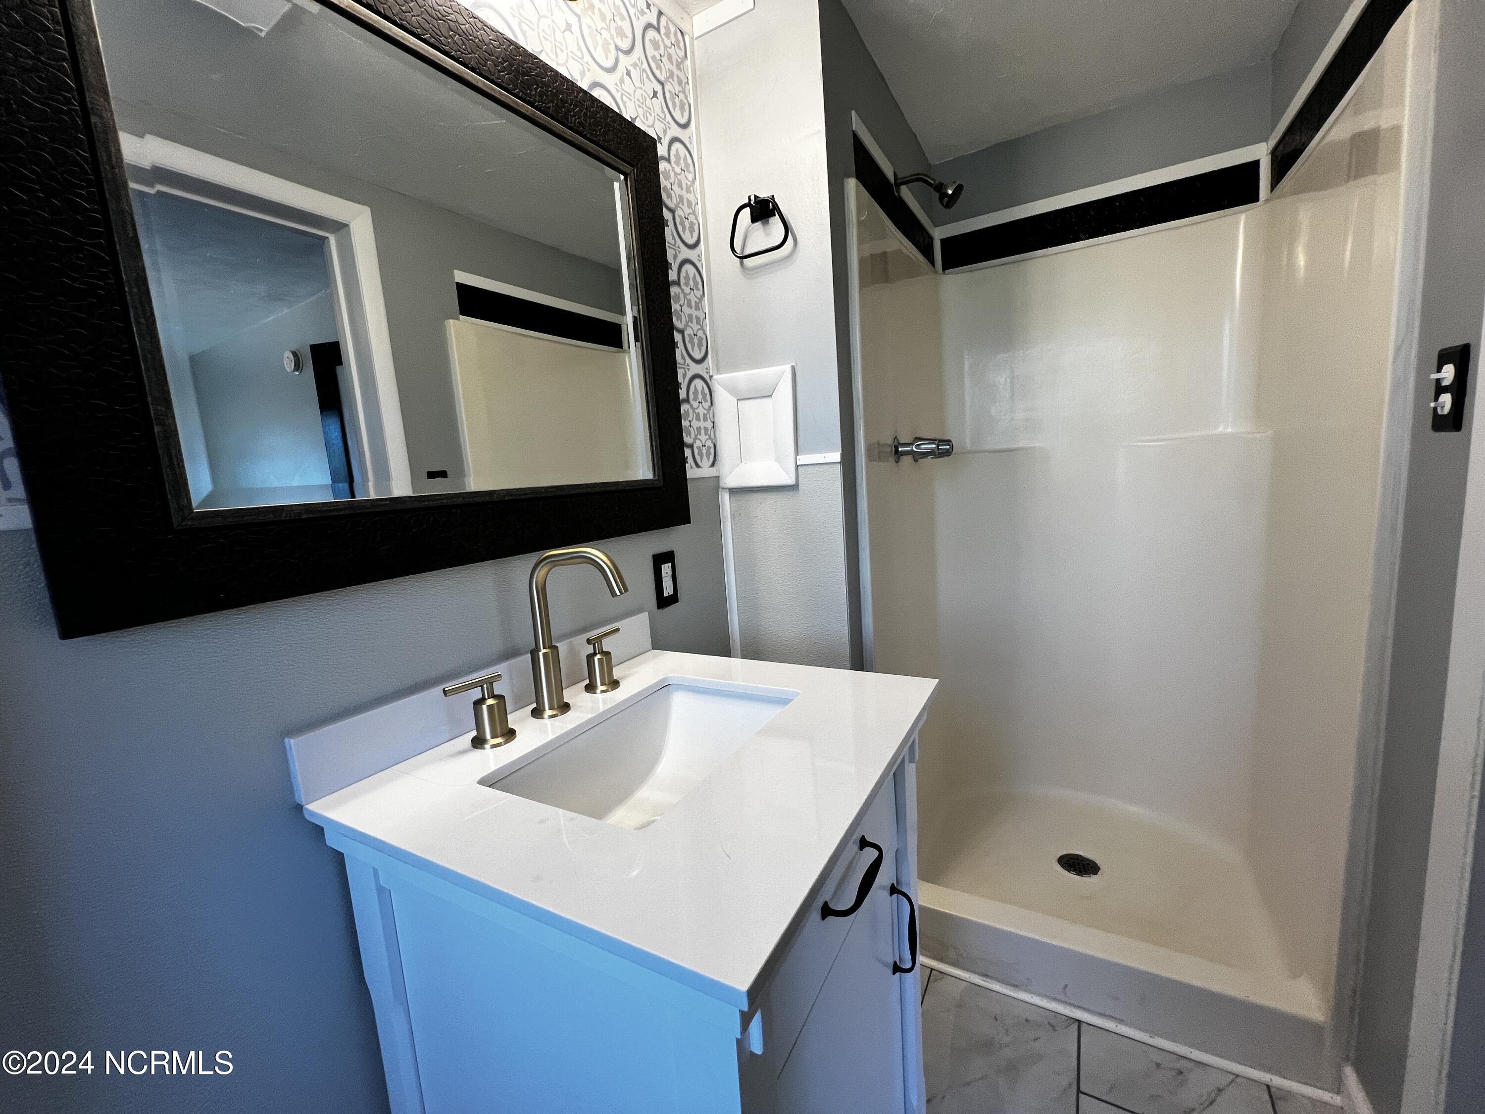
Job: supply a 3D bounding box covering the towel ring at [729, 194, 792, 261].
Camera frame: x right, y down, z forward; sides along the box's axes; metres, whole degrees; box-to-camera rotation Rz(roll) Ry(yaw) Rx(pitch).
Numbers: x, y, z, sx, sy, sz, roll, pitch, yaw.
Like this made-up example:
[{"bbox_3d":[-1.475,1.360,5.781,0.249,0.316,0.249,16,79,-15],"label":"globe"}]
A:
[{"bbox_3d":[0.040,-0.716,1.204,0.142,0.125,0.060,0,8,30],"label":"towel ring"}]

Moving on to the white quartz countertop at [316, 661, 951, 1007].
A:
[{"bbox_3d":[-0.090,0.241,0.741,0.556,0.015,0.598,0,8,30],"label":"white quartz countertop"}]

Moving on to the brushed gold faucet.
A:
[{"bbox_3d":[-0.244,0.110,0.820,0.177,0.247,0.057,-2,8,18],"label":"brushed gold faucet"}]

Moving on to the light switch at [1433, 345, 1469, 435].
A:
[{"bbox_3d":[0.997,-0.236,0.794,0.016,0.117,0.073,0,8,30],"label":"light switch"}]

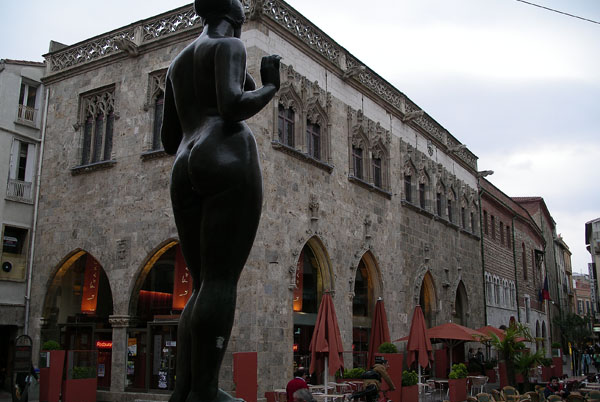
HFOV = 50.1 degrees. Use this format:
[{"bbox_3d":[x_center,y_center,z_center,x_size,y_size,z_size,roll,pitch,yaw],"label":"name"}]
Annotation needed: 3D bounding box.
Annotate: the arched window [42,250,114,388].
[{"bbox_3d":[-8.158,4.459,24.503,4.050,5.350,0.700,-8,-15,31],"label":"arched window"}]

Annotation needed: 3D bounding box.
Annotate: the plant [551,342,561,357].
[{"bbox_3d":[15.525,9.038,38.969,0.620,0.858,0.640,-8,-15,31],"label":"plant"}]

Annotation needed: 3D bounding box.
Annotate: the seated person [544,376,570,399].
[{"bbox_3d":[6.998,5.417,17.317,0.620,1.280,0.800,-3,-13,14],"label":"seated person"}]

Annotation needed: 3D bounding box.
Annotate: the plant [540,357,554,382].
[{"bbox_3d":[14.380,9.772,37.261,0.750,1.434,0.820,-8,-15,31],"label":"plant"}]

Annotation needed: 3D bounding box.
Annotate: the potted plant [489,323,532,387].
[{"bbox_3d":[8.249,6.237,25.540,1.700,2.746,1.700,-8,-15,31],"label":"potted plant"}]

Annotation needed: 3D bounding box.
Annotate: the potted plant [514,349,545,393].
[{"bbox_3d":[9.344,6.935,26.112,1.200,1.811,1.250,-8,-15,31],"label":"potted plant"}]

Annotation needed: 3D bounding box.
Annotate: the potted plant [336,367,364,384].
[{"bbox_3d":[1.783,6.427,22.636,0.650,1.100,1.150,-8,-15,31],"label":"potted plant"}]

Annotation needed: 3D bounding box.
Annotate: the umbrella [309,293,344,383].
[{"bbox_3d":[0.721,4.180,17.740,0.980,3.309,0.980,0,-12,0],"label":"umbrella"}]

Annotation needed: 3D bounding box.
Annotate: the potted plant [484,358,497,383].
[{"bbox_3d":[10.689,9.522,35.984,0.650,1.330,0.720,-8,-15,31],"label":"potted plant"}]

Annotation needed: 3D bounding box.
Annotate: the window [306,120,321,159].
[{"bbox_3d":[0.433,-2.202,23.584,0.250,1.360,0.920,-8,-15,31],"label":"window"}]

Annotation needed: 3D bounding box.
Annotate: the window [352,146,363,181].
[{"bbox_3d":[2.308,-1.539,26.489,0.250,1.340,0.900,-8,-15,31],"label":"window"}]

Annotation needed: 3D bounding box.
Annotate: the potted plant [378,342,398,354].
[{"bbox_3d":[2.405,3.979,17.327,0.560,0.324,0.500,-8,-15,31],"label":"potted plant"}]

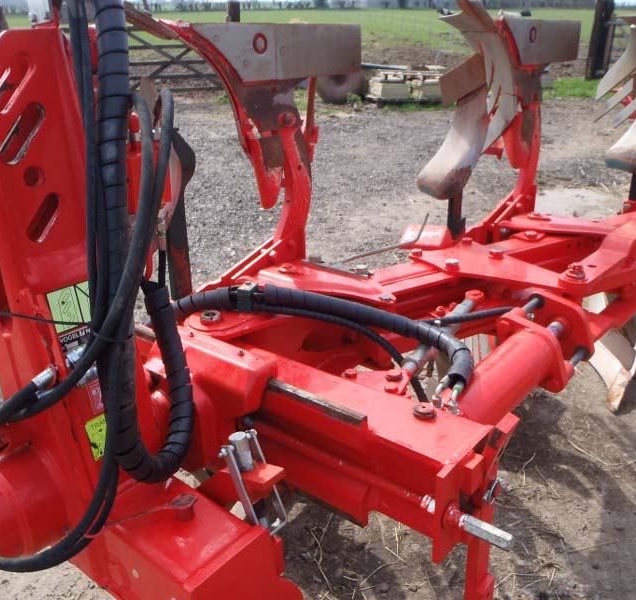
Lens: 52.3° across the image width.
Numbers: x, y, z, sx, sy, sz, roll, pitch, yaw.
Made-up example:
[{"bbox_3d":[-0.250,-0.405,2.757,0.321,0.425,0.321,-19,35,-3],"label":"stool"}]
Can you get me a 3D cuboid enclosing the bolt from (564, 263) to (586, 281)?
[{"bbox_3d":[0.714,-0.079,1.794,0.055,0.036,0.055,17,29,32],"label":"bolt"}]

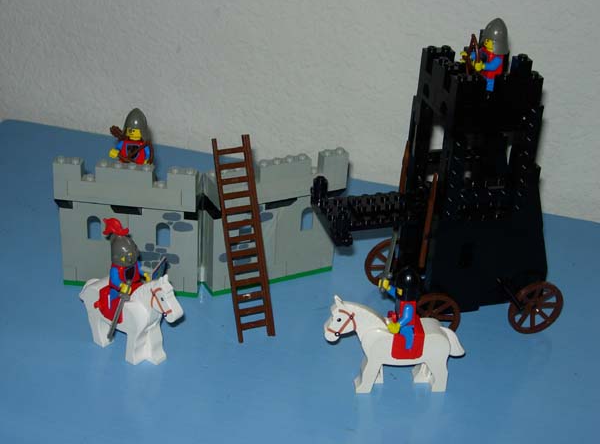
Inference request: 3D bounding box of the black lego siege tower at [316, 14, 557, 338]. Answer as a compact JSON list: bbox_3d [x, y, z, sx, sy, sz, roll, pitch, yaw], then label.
[{"bbox_3d":[0.080,-0.027,0.580,0.137,0.182,0.071,-5,29,-16],"label":"black lego siege tower"}]

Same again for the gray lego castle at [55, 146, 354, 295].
[{"bbox_3d":[-0.057,0.000,0.618,0.168,0.085,0.046,-2,28,-11],"label":"gray lego castle"}]

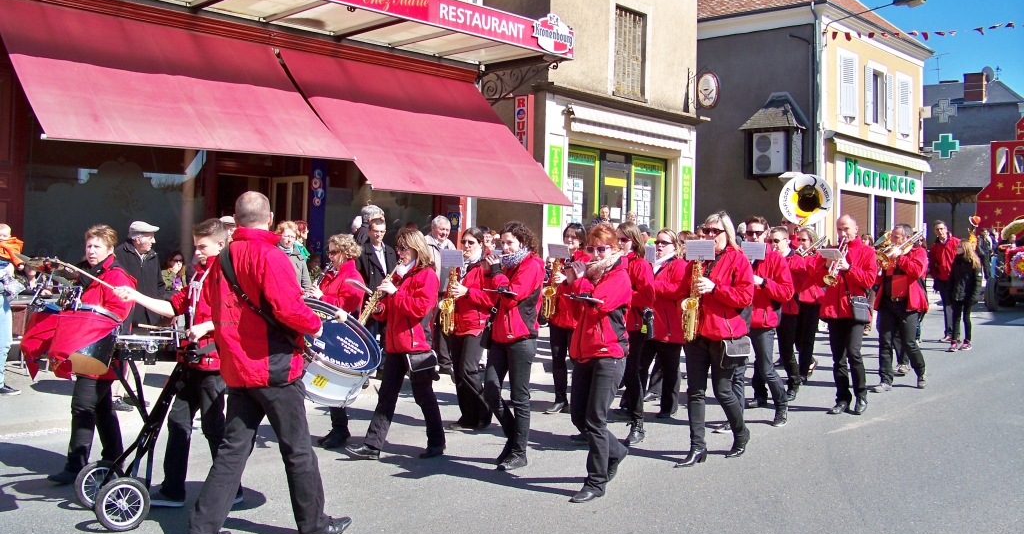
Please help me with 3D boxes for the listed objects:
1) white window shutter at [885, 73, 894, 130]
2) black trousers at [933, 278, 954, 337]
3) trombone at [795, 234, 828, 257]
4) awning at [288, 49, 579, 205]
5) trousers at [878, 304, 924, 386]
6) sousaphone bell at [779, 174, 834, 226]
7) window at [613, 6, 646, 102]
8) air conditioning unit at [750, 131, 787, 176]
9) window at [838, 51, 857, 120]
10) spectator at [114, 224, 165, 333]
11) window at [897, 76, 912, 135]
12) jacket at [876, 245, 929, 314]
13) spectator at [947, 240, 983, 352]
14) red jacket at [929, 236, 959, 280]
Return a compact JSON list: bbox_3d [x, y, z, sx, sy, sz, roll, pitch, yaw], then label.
[{"bbox_3d":[10.248,-4.479,26.500,0.440,1.520,0.045,1,0,-45],"label":"white window shutter"},{"bbox_3d":[6.540,0.580,14.700,0.400,0.970,0.300,1,0,34],"label":"black trousers"},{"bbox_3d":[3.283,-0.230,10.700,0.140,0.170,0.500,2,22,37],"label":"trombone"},{"bbox_3d":[-1.246,-2.112,14.970,3.950,2.163,2.250,1,0,-44],"label":"awning"},{"bbox_3d":[4.090,0.803,10.250,0.420,0.950,0.550,2,1,43],"label":"trousers"},{"bbox_3d":[3.620,-0.830,12.000,0.660,0.660,0.330,1,0,29],"label":"sousaphone bell"},{"bbox_3d":[2.193,-3.960,18.063,0.150,1.620,0.920,2,1,43],"label":"window"},{"bbox_3d":[6.753,-2.976,25.600,0.900,1.080,0.360,2,1,43],"label":"air conditioning unit"},{"bbox_3d":[8.900,-4.820,25.900,1.000,1.660,0.120,1,0,-45],"label":"window"},{"bbox_3d":[-3.340,0.435,8.750,0.520,1.690,0.360,1,0,-45],"label":"spectator"},{"bbox_3d":[11.124,-4.563,27.668,0.120,1.520,0.930,2,1,45],"label":"window"},{"bbox_3d":[4.040,0.130,10.100,0.580,0.720,0.440,1,0,38],"label":"jacket"},{"bbox_3d":[6.190,0.390,13.400,0.370,1.510,0.450,1,0,-30],"label":"spectator"},{"bbox_3d":[6.350,-0.117,14.300,0.500,0.660,0.300,1,0,33],"label":"red jacket"}]

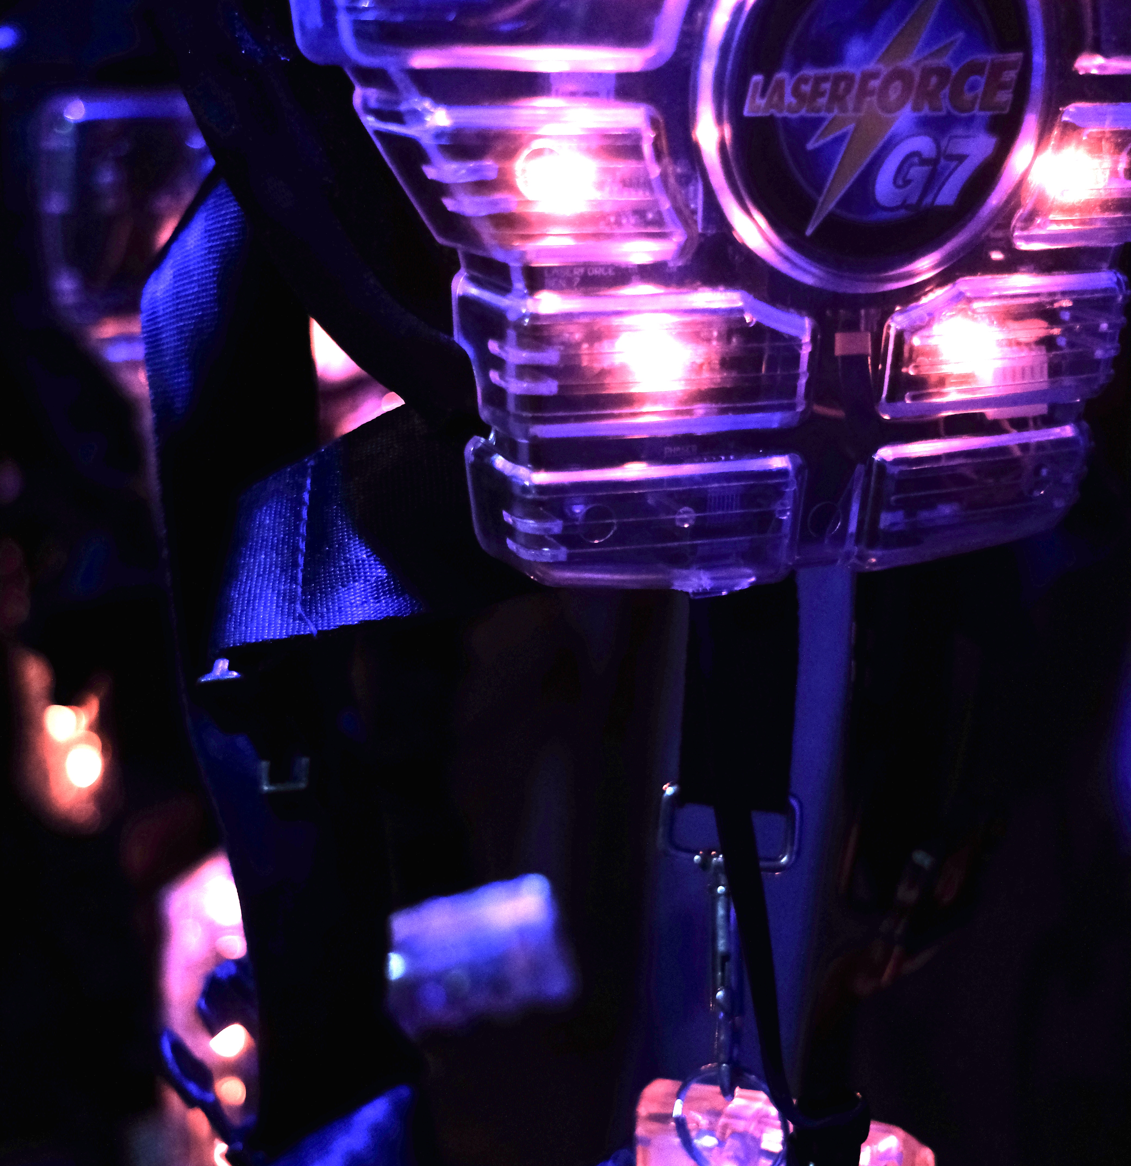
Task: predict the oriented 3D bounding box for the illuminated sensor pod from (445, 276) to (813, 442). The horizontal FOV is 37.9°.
[{"bbox_3d":[0.014,-0.050,0.351,0.067,0.029,0.035,-5,18,-15],"label":"illuminated sensor pod"}]

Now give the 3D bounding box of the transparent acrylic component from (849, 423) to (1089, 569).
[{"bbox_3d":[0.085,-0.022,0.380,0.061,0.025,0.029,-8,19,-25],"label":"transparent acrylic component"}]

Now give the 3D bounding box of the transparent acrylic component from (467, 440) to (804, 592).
[{"bbox_3d":[0.014,-0.017,0.363,0.064,0.025,0.034,-5,18,-15],"label":"transparent acrylic component"}]

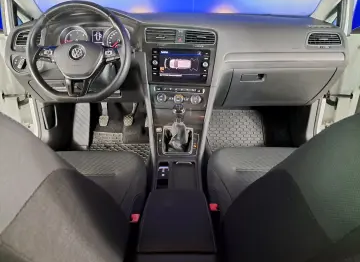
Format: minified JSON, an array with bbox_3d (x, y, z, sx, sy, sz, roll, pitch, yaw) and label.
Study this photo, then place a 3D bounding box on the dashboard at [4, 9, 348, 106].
[{"bbox_3d":[-0.005,-0.372,1.315,1.410,0.380,0.520,0,30,0],"label":"dashboard"}]

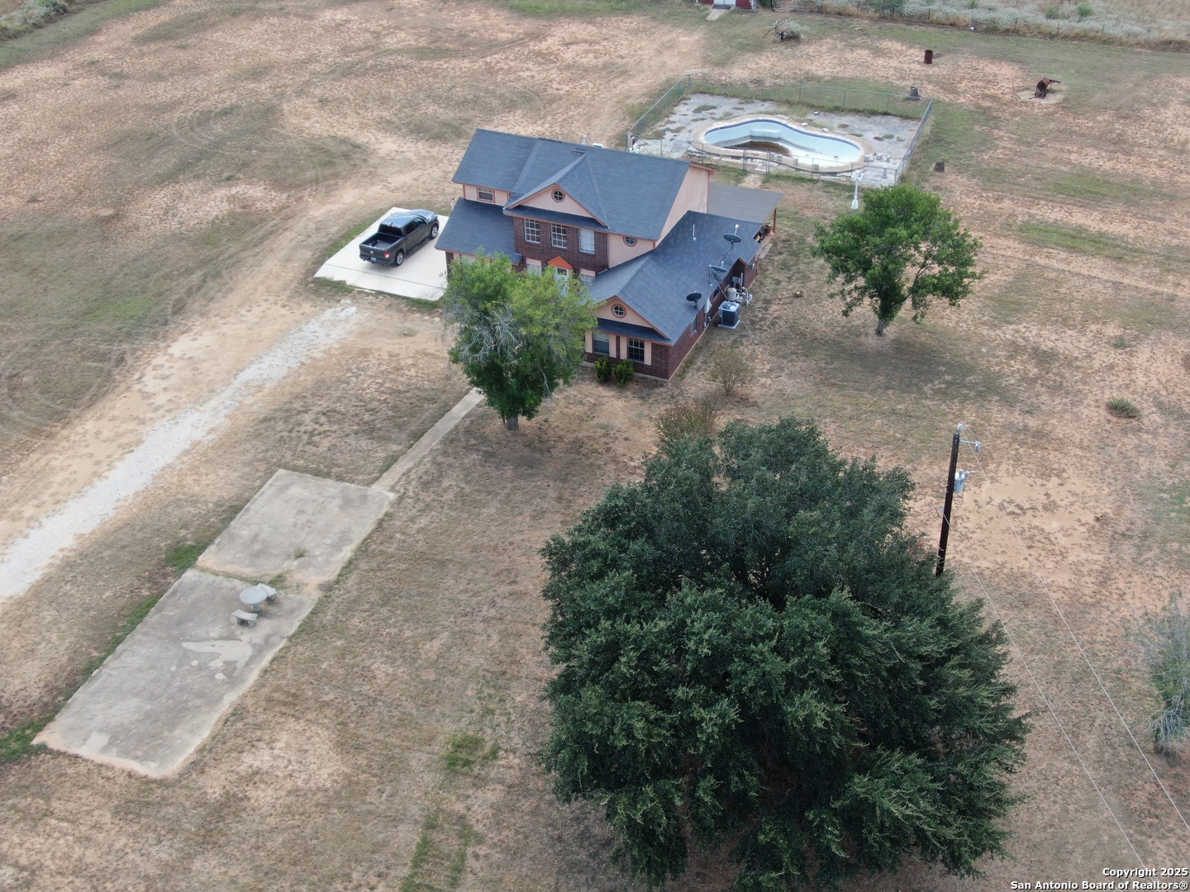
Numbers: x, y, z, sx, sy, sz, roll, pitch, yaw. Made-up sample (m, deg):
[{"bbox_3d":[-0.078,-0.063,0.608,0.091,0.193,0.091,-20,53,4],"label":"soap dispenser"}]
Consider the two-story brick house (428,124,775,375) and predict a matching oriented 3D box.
[{"bbox_3d":[0.406,-12.742,80.522,16.800,7.800,18.200,14,38,23],"label":"two-story brick house"}]

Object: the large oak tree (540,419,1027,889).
[{"bbox_3d":[6.211,6.128,48.645,16.100,12.200,16.100,14,38,23],"label":"large oak tree"}]

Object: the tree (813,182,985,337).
[{"bbox_3d":[15.480,-9.200,74.250,8.300,7.900,8.300,14,38,23],"label":"tree"}]

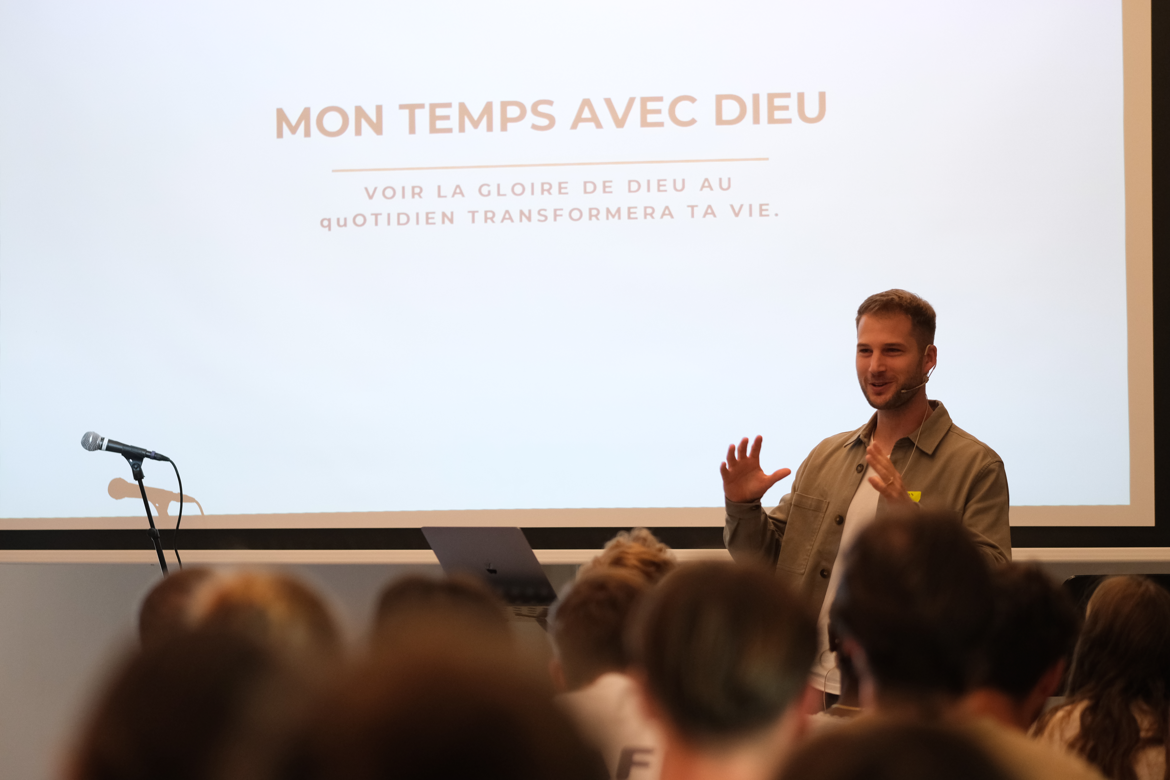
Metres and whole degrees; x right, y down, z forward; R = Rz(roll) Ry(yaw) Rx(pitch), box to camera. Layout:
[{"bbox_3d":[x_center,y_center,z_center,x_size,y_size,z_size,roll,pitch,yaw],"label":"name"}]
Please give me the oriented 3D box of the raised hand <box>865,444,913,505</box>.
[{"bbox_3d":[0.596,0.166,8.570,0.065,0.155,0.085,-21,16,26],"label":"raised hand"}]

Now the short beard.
[{"bbox_3d":[0.616,0.005,8.840,0.130,0.080,0.090,-1,-3,28],"label":"short beard"}]

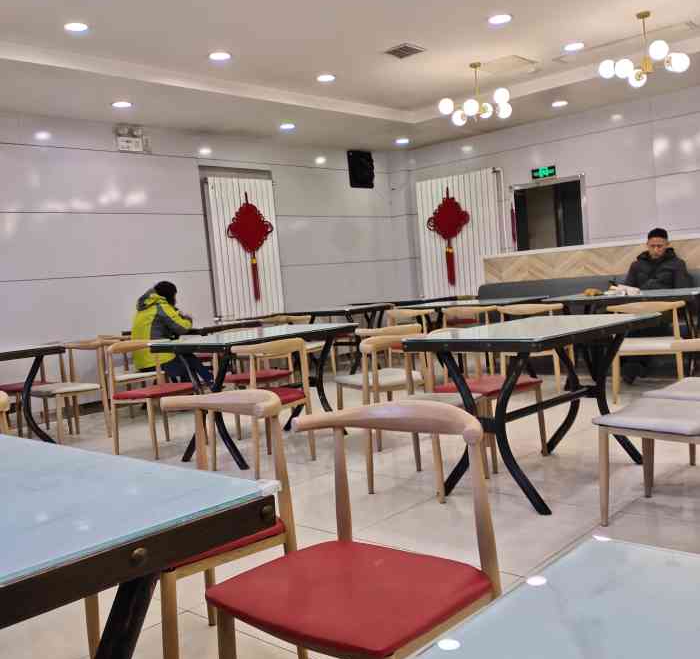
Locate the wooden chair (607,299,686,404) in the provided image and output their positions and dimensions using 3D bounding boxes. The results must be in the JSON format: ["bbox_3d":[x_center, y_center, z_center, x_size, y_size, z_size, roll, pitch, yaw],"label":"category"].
[{"bbox_3d":[2.207,0.159,5.347,0.500,0.760,0.490,-2,5,36],"label":"wooden chair"}]

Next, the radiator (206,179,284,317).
[{"bbox_3d":[-1.195,-0.924,8.373,0.090,1.594,0.979,-1,6,42],"label":"radiator"}]

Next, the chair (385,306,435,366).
[{"bbox_3d":[0.644,0.182,6.761,0.500,0.760,0.490,-1,5,41],"label":"chair"}]

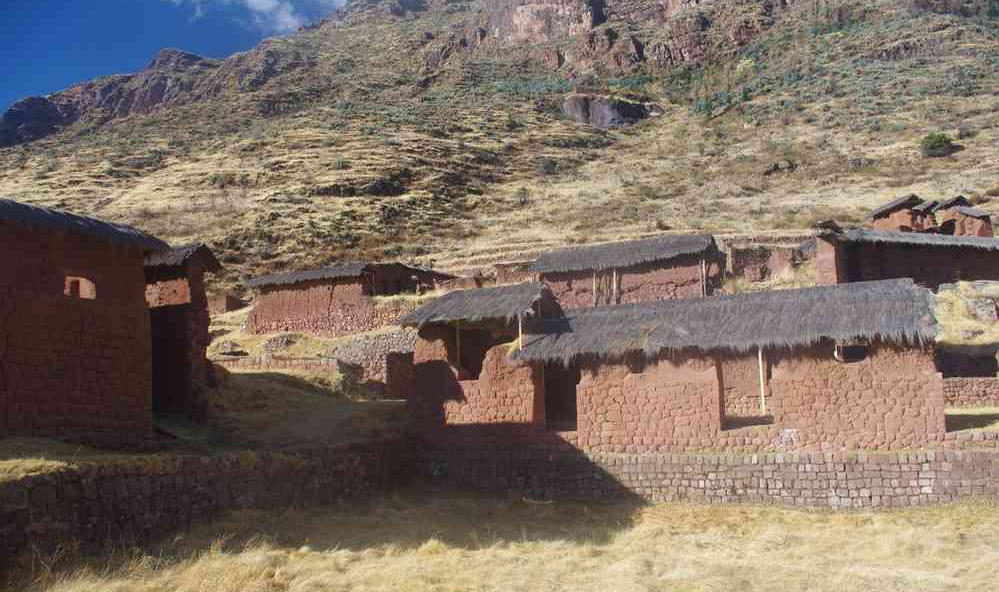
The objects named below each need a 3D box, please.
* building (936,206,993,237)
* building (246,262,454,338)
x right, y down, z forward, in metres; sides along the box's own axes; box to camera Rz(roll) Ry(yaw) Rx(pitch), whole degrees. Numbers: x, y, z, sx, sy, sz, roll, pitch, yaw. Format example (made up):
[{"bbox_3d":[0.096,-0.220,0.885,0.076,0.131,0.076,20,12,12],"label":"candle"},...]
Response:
[{"bbox_3d":[47.894,-7.451,77.000,4.600,3.700,3.600,-12,-17,44],"label":"building"},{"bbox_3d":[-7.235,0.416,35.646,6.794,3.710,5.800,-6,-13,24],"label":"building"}]

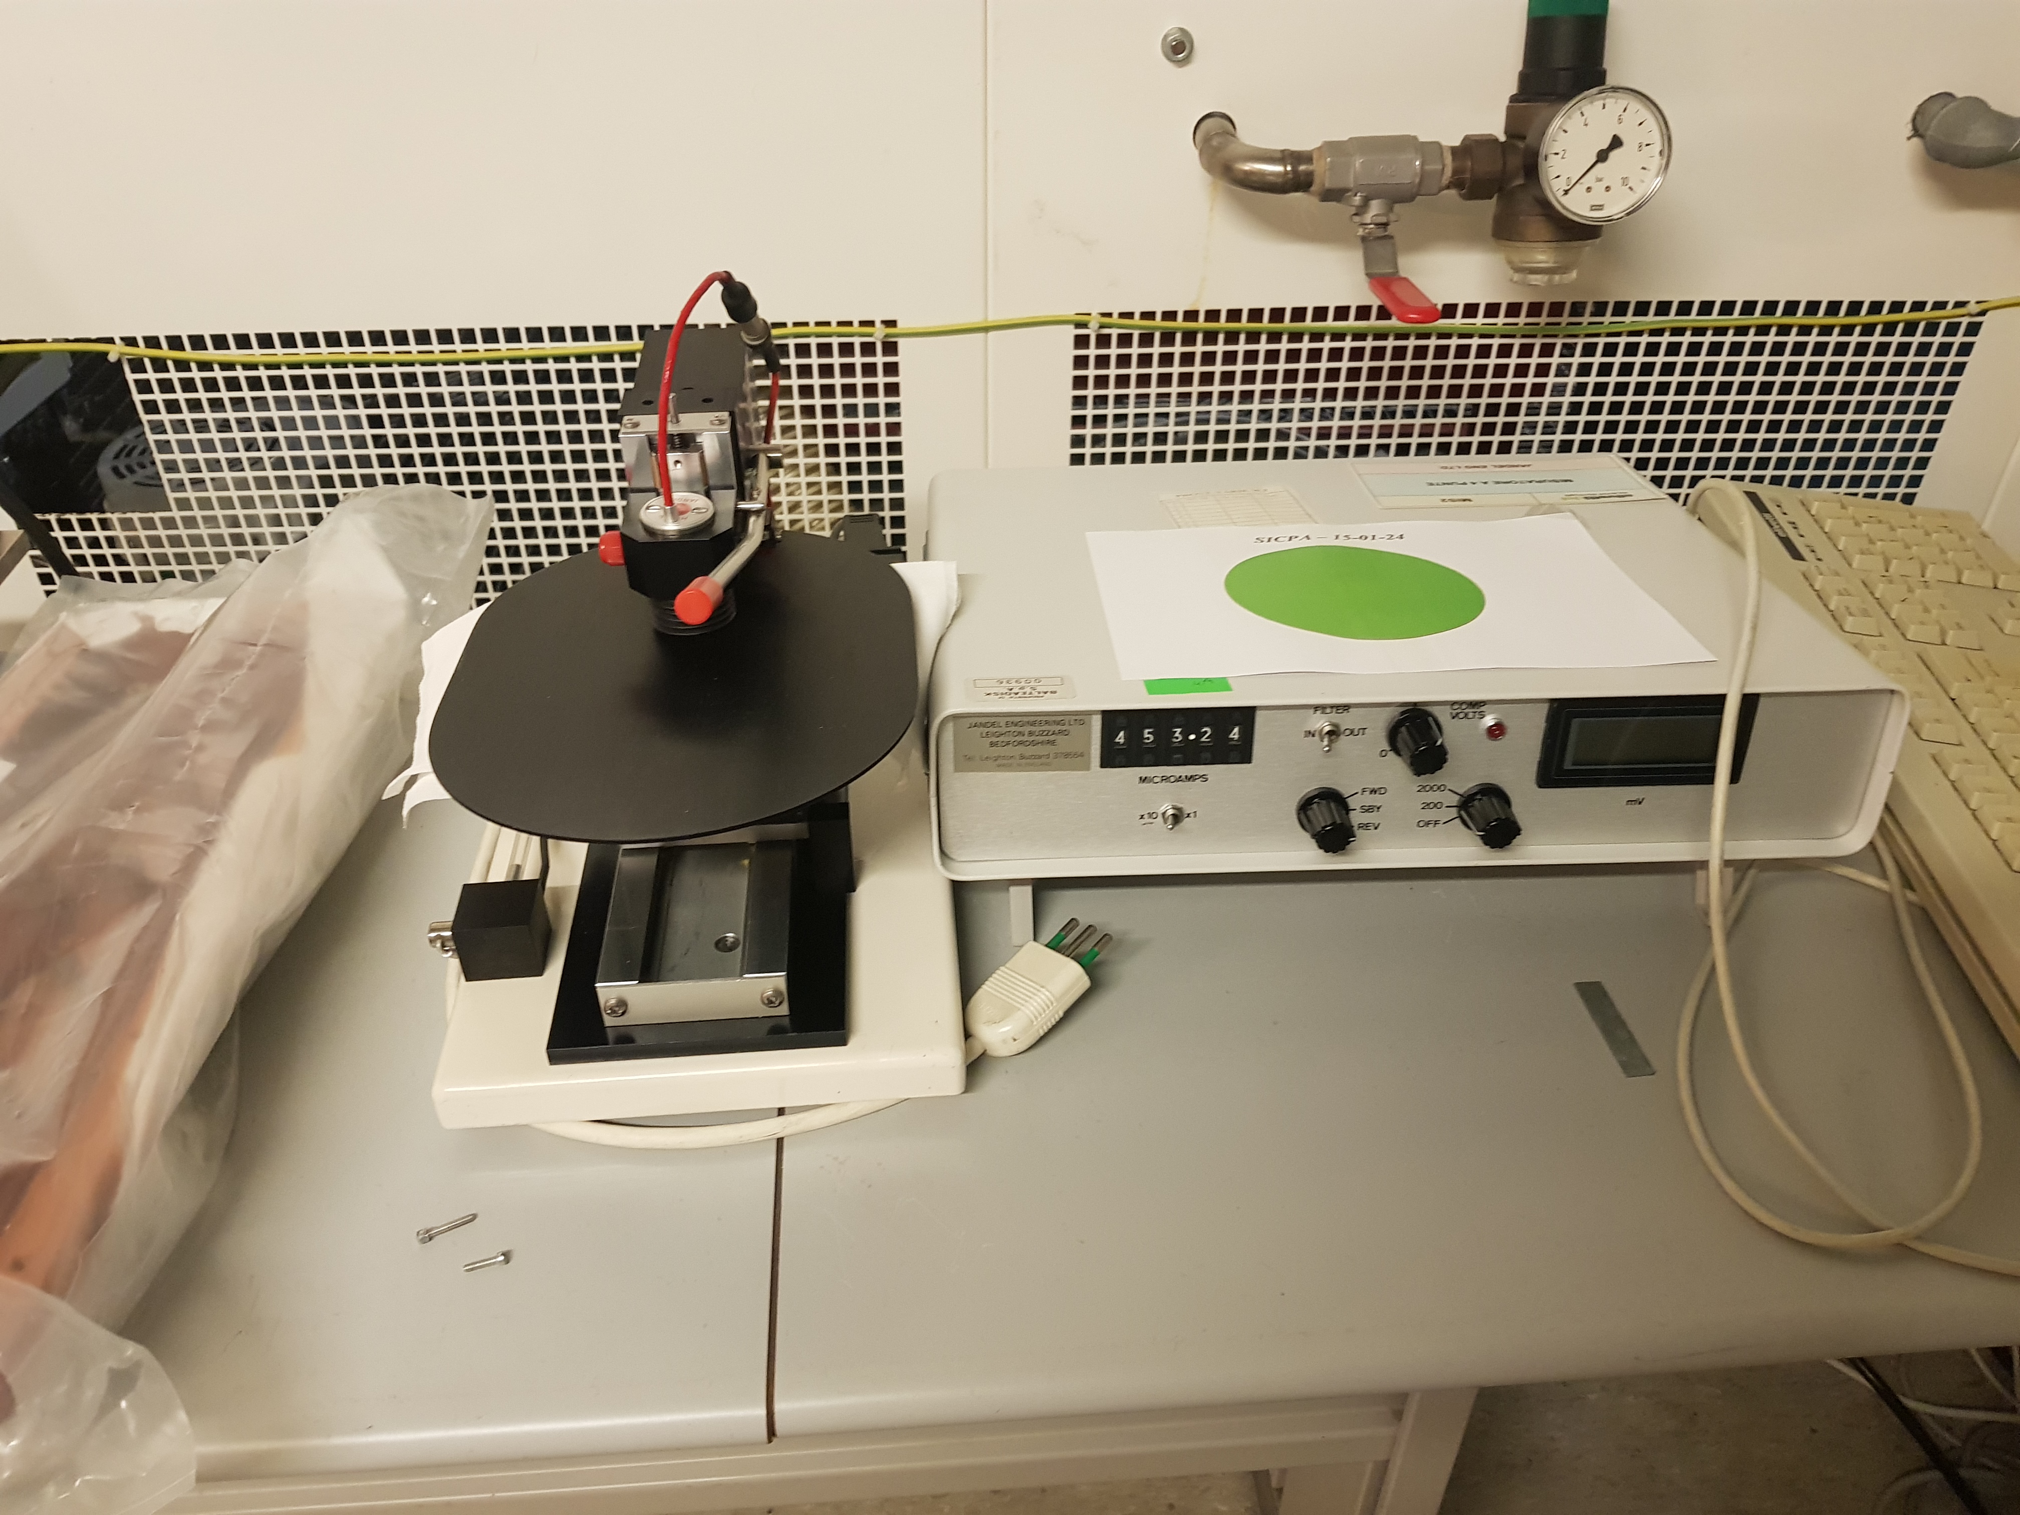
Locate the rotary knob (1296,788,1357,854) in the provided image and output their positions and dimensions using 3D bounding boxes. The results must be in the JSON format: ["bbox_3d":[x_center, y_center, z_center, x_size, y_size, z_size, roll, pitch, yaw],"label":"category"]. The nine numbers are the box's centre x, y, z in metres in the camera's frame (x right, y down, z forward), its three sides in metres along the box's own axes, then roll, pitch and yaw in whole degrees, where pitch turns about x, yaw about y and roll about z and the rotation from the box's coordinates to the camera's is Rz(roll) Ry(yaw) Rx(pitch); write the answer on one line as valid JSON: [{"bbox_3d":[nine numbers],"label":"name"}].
[{"bbox_3d":[0.143,0.029,0.686,0.023,0.023,0.021,-2,30,-2],"label":"rotary knob"}]

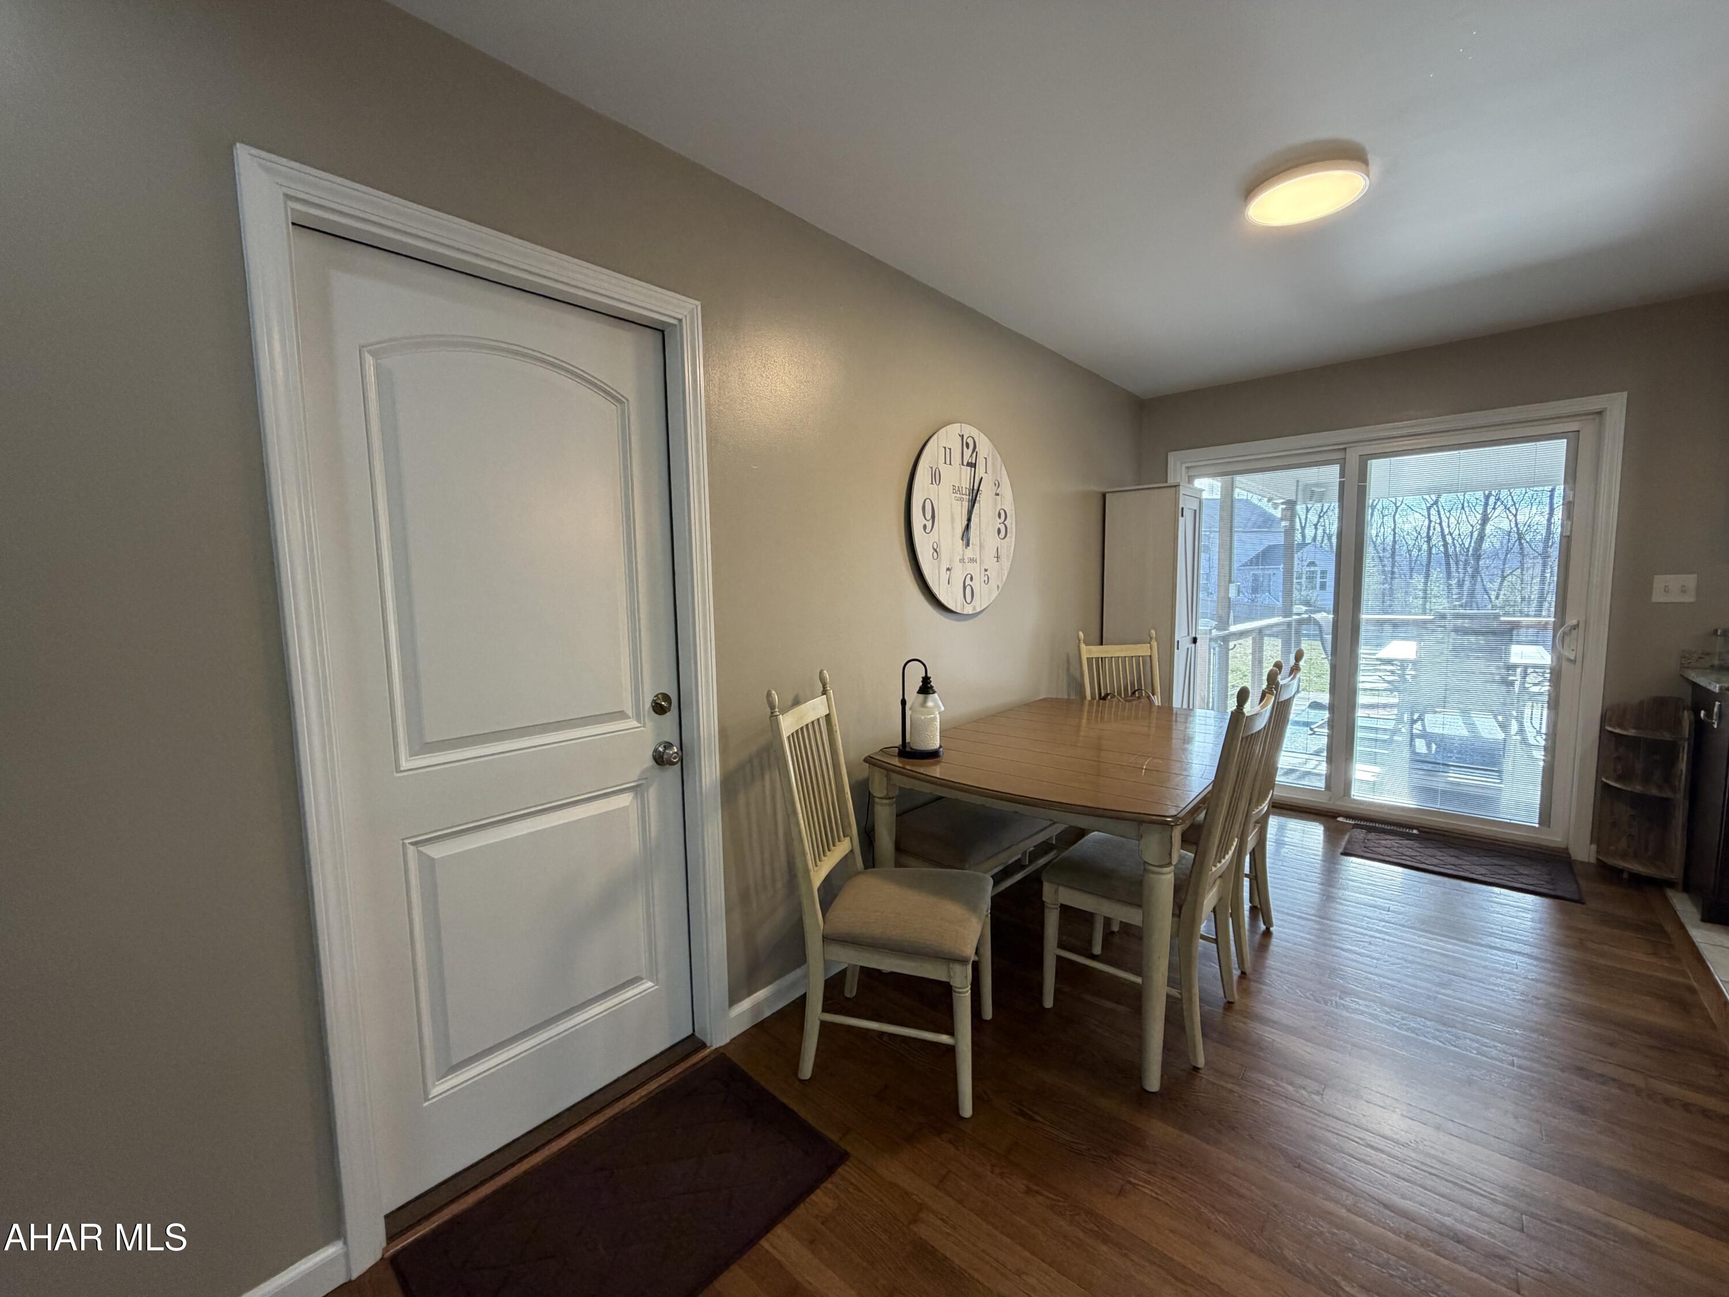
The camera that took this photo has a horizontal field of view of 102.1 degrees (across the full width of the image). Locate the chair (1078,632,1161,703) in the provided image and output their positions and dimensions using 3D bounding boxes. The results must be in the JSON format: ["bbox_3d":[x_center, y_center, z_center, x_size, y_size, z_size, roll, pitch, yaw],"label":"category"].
[{"bbox_3d":[1.355,0.457,3.458,0.460,1.065,0.565,-2,5,-3],"label":"chair"}]

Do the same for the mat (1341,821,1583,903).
[{"bbox_3d":[2.746,0.974,3.262,0.820,0.012,0.530,3,7,41],"label":"mat"}]

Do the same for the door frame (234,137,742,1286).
[{"bbox_3d":[-0.754,0.154,1.647,0.115,2.093,0.932,3,7,41],"label":"door frame"}]

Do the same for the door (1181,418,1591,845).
[{"bbox_3d":[2.633,-0.079,3.767,1.780,2.020,0.110,3,7,41],"label":"door"}]

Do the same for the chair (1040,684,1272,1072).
[{"bbox_3d":[0.888,0.589,2.138,0.565,1.065,0.460,3,7,40],"label":"chair"}]

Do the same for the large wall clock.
[{"bbox_3d":[0.416,-0.519,2.863,0.037,0.768,0.768,3,7,41],"label":"large wall clock"}]

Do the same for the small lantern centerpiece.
[{"bbox_3d":[0.193,0.201,2.376,0.155,0.325,0.155,-1,5,0],"label":"small lantern centerpiece"}]

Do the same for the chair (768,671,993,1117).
[{"bbox_3d":[0.070,0.622,1.981,0.565,1.065,0.460,0,6,18],"label":"chair"}]

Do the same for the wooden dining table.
[{"bbox_3d":[0.833,0.704,2.621,1.040,0.750,1.600,3,7,39],"label":"wooden dining table"}]

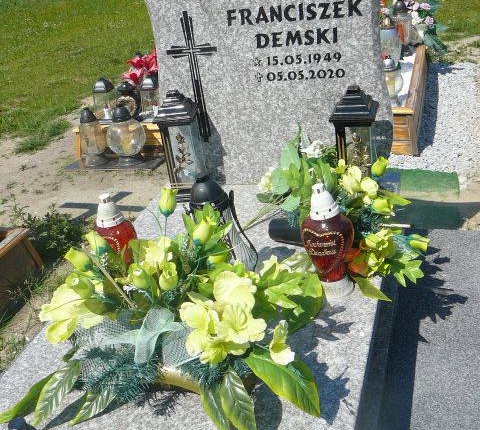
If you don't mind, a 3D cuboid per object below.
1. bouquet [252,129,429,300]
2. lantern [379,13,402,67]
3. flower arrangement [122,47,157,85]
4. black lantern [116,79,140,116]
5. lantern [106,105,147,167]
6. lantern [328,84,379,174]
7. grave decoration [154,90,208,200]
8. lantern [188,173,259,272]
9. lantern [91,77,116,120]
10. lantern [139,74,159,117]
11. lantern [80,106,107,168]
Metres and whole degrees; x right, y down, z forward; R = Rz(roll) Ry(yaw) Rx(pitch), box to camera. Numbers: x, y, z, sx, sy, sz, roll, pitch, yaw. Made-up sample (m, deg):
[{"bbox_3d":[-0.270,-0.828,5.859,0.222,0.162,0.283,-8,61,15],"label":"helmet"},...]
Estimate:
[{"bbox_3d":[0.276,-0.022,1.920,0.480,0.300,0.420,1,26,19],"label":"bouquet"},{"bbox_3d":[0.974,-1.126,4.200,0.150,0.350,0.150,1,26,19],"label":"lantern"},{"bbox_3d":[-0.493,-0.783,3.558,0.290,0.250,0.240,1,29,18],"label":"flower arrangement"},{"bbox_3d":[-0.606,-0.620,3.516,0.110,0.211,0.105,1,29,18],"label":"black lantern"},{"bbox_3d":[-0.615,-0.429,3.438,0.212,0.334,0.212,1,29,18],"label":"lantern"},{"bbox_3d":[0.375,-0.222,2.064,0.137,0.388,0.143,2,29,21],"label":"lantern"},{"bbox_3d":[-0.198,-0.251,2.297,0.137,0.388,0.143,-1,28,15],"label":"grave decoration"},{"bbox_3d":[-0.071,0.043,1.776,0.160,0.316,0.160,1,29,19],"label":"lantern"},{"bbox_3d":[-0.760,-0.649,3.610,0.092,0.218,0.092,1,29,18],"label":"lantern"},{"bbox_3d":[-0.529,-0.705,3.850,0.125,0.280,0.125,1,26,19],"label":"lantern"},{"bbox_3d":[-0.807,-0.428,3.510,0.120,0.317,0.115,1,29,18],"label":"lantern"}]

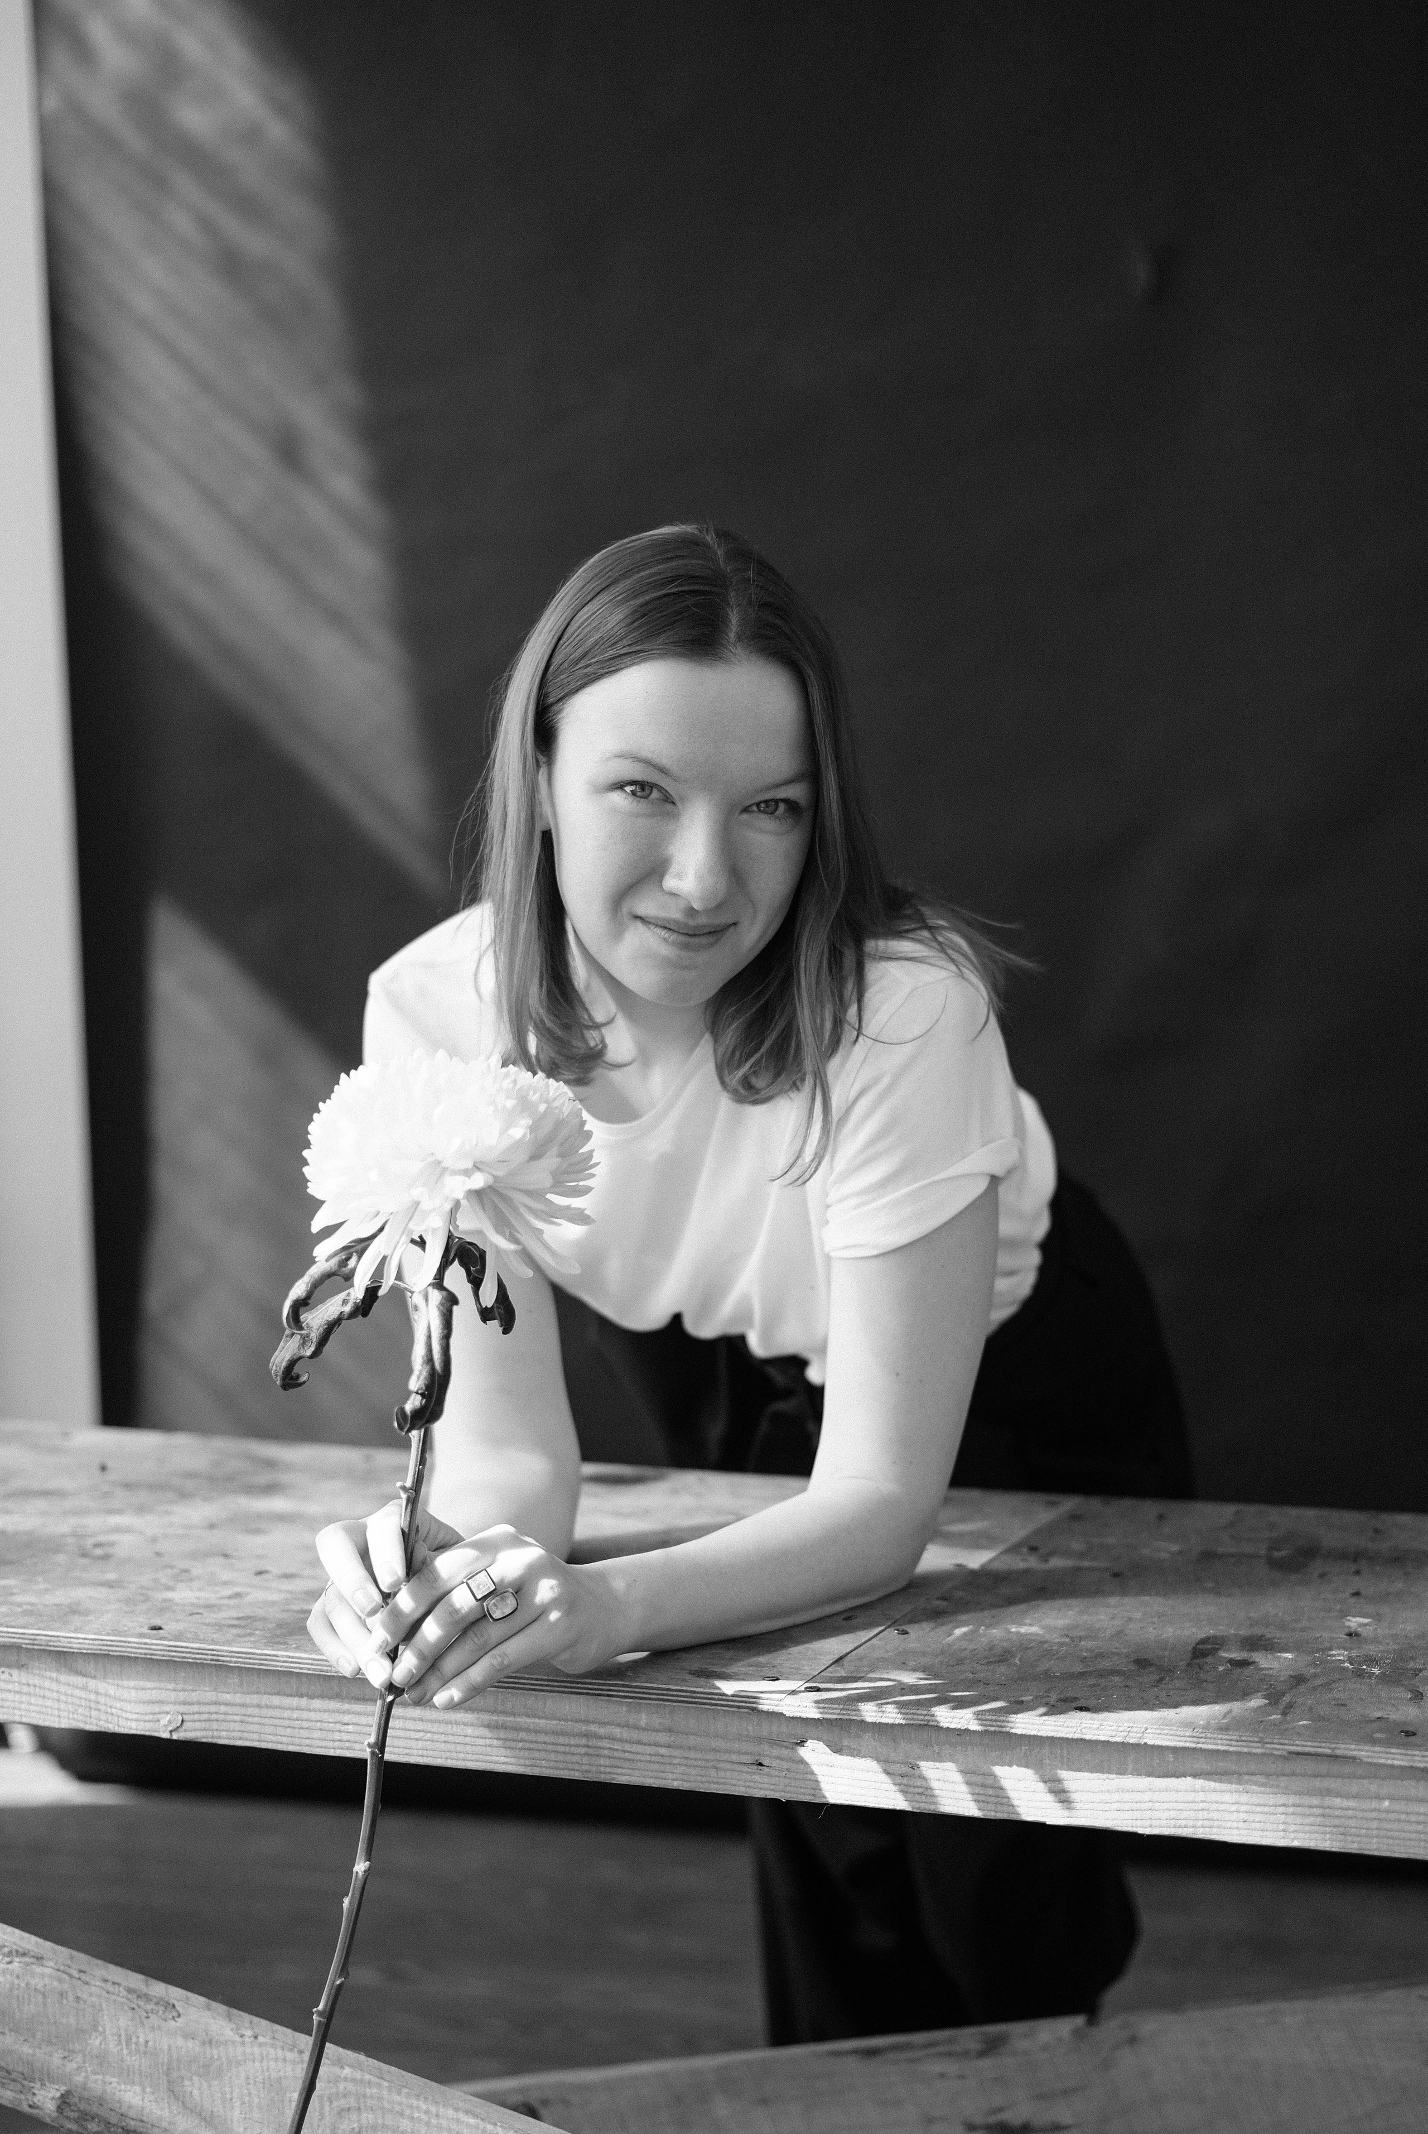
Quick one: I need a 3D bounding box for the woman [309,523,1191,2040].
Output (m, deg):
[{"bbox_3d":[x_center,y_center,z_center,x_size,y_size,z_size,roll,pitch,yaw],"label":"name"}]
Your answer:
[{"bbox_3d":[0.040,0.380,1.800,0.460,1.340,0.970,1,2,18],"label":"woman"}]

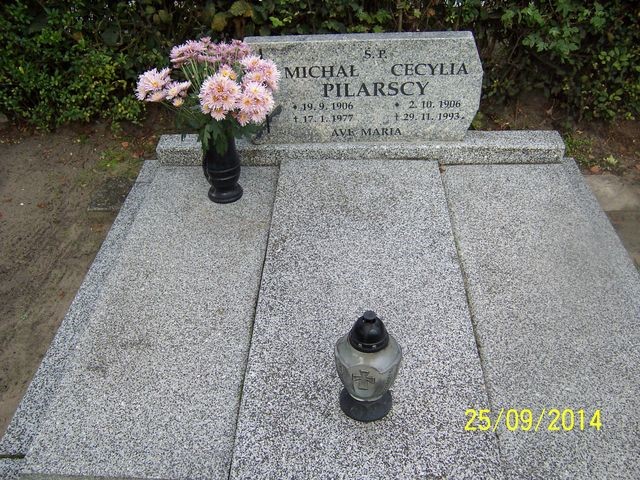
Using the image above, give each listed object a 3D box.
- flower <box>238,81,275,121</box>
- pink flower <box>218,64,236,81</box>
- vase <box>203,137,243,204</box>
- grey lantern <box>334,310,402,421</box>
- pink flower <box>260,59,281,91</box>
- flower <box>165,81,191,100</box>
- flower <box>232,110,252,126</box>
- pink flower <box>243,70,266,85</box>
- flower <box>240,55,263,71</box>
[{"bbox_3d":[-0.205,-0.450,1.966,0.115,0.105,0.085,-3,37,-1],"label":"flower"},{"bbox_3d":[-0.306,-0.554,2.019,0.059,0.045,0.045,-3,37,-2],"label":"pink flower"},{"bbox_3d":[-0.363,-0.277,2.232,0.142,0.276,0.142,0,37,3],"label":"vase"},{"bbox_3d":[0.112,0.289,1.438,0.152,0.305,0.152,0,37,3],"label":"grey lantern"},{"bbox_3d":[-0.164,-0.547,2.016,0.066,0.090,0.065,-2,37,0],"label":"pink flower"},{"bbox_3d":[-0.475,-0.498,2.034,0.083,0.055,0.060,-5,37,-4],"label":"flower"},{"bbox_3d":[-0.252,-0.395,1.985,0.062,0.047,0.045,-3,37,-1],"label":"flower"},{"bbox_3d":[-0.215,-0.534,2.004,0.078,0.042,0.052,-3,37,-1],"label":"pink flower"},{"bbox_3d":[-0.230,-0.595,2.046,0.072,0.045,0.055,-3,37,-1],"label":"flower"}]

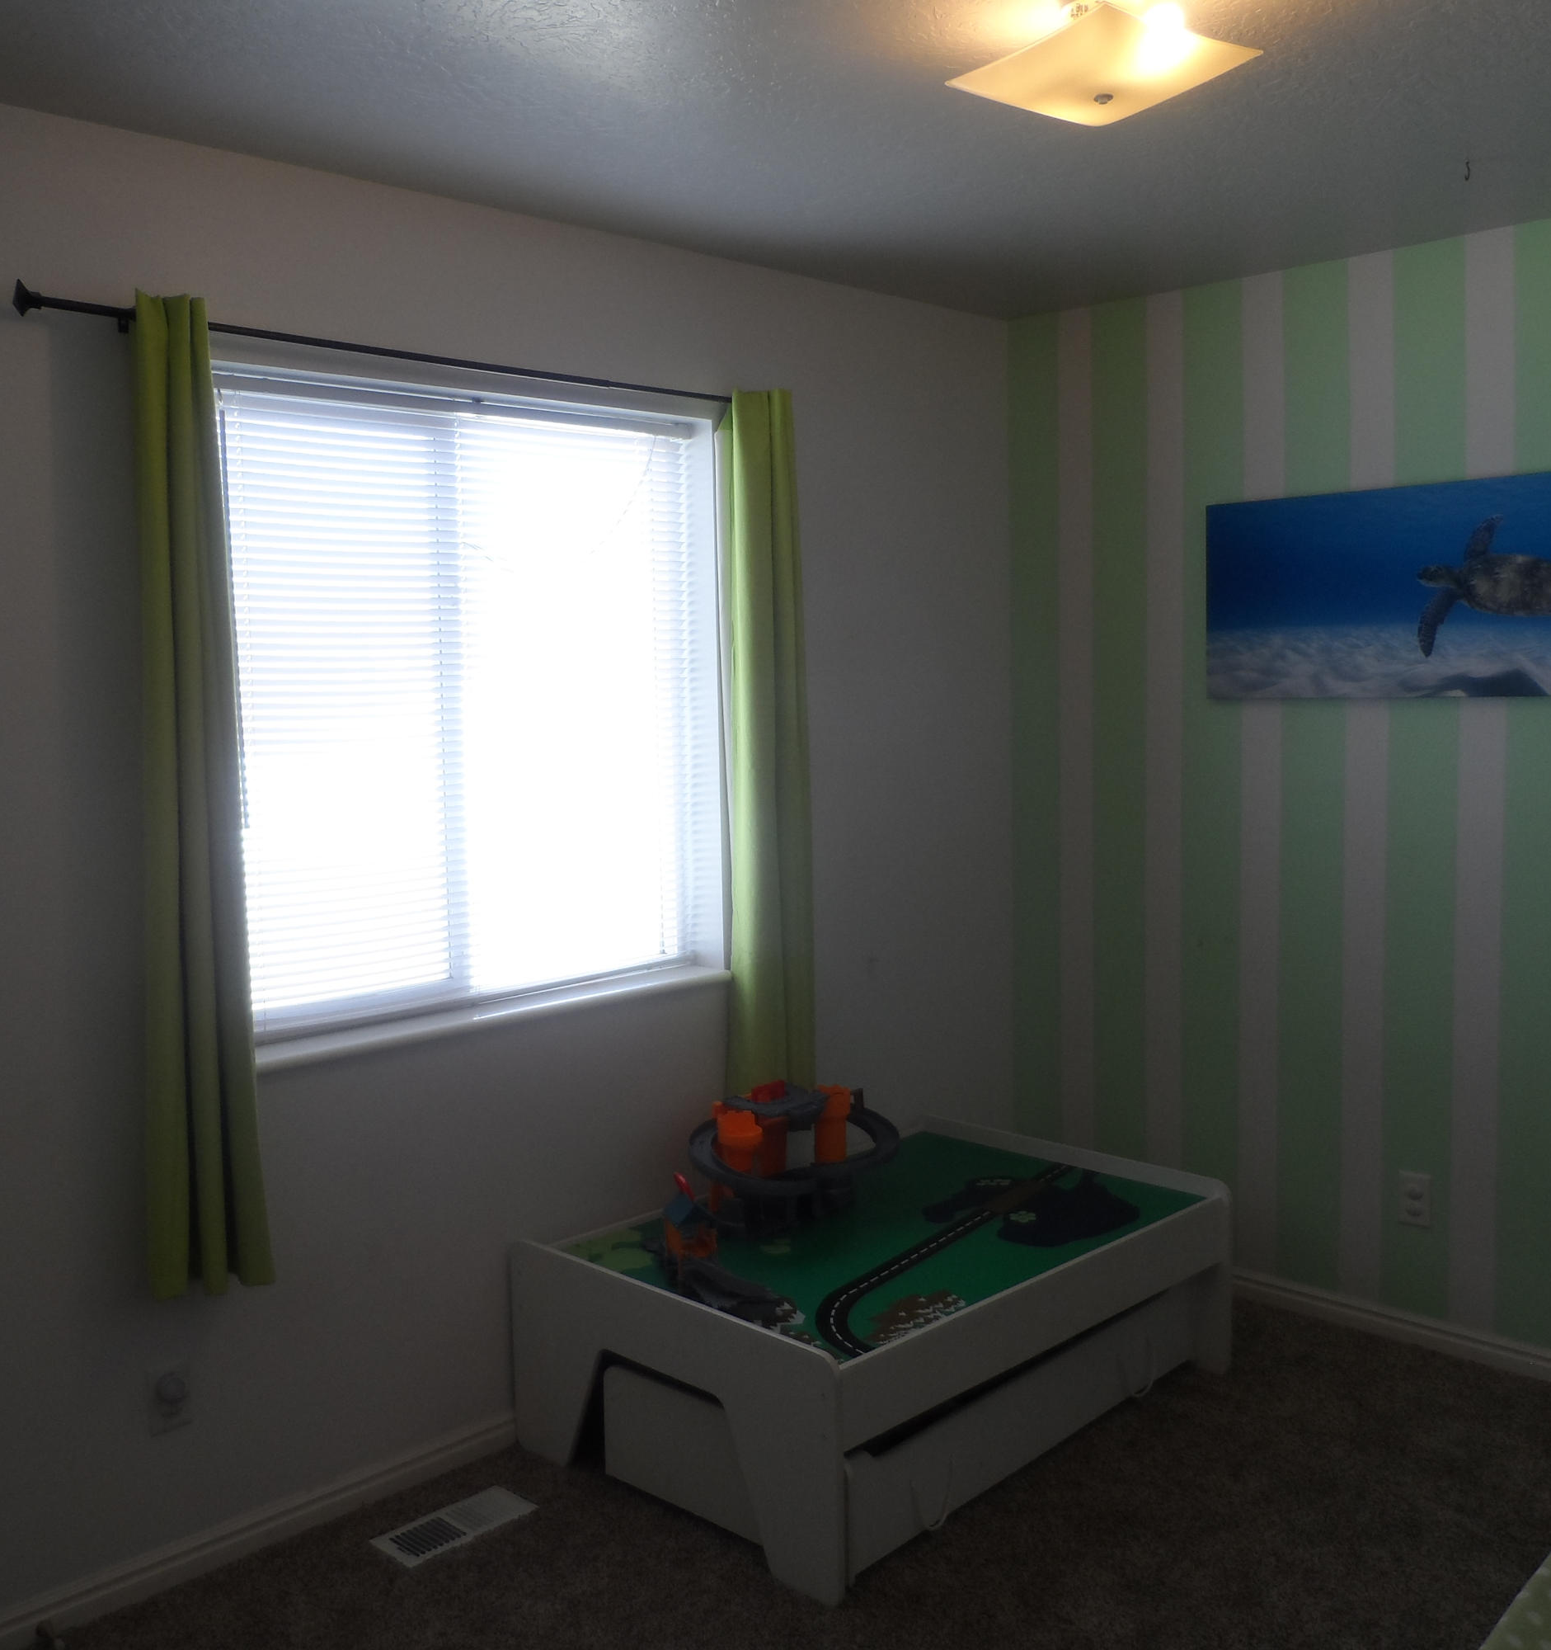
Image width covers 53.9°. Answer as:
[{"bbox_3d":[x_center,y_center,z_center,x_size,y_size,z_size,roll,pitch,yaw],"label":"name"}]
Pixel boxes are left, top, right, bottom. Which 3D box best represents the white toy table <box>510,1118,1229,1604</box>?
[{"bbox_3d":[0.241,1.032,3.281,1.287,0.432,0.894,-6,7,-44],"label":"white toy table"}]

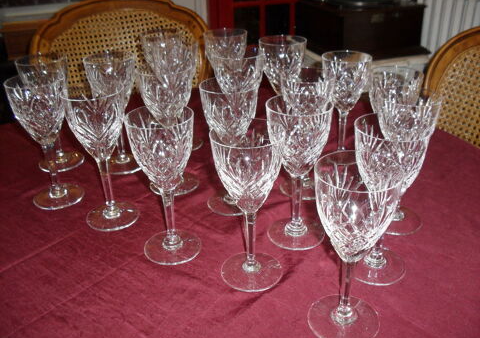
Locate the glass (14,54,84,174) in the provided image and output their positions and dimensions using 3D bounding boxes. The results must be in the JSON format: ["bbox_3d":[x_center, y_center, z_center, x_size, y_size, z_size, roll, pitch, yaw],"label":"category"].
[{"bbox_3d":[-0.312,-0.092,0.808,0.076,0.180,0.076,-2,27,0],"label":"glass"}]

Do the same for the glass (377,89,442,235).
[{"bbox_3d":[0.205,-0.009,0.622,0.075,0.177,0.075,-1,27,0],"label":"glass"}]

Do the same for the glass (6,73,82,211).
[{"bbox_3d":[-0.278,-0.039,0.701,0.076,0.180,0.076,-2,27,0],"label":"glass"}]

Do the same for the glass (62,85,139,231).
[{"bbox_3d":[-0.180,-0.013,0.645,0.076,0.180,0.076,-2,27,0],"label":"glass"}]

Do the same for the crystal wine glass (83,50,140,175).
[{"bbox_3d":[-0.201,-0.091,0.796,0.077,0.183,0.077,-1,27,0],"label":"crystal wine glass"}]

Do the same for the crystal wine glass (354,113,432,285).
[{"bbox_3d":[0.158,0.035,0.538,0.075,0.177,0.075,-1,27,0],"label":"crystal wine glass"}]

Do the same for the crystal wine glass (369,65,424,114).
[{"bbox_3d":[0.218,-0.053,0.709,0.074,0.176,0.074,-1,27,0],"label":"crystal wine glass"}]

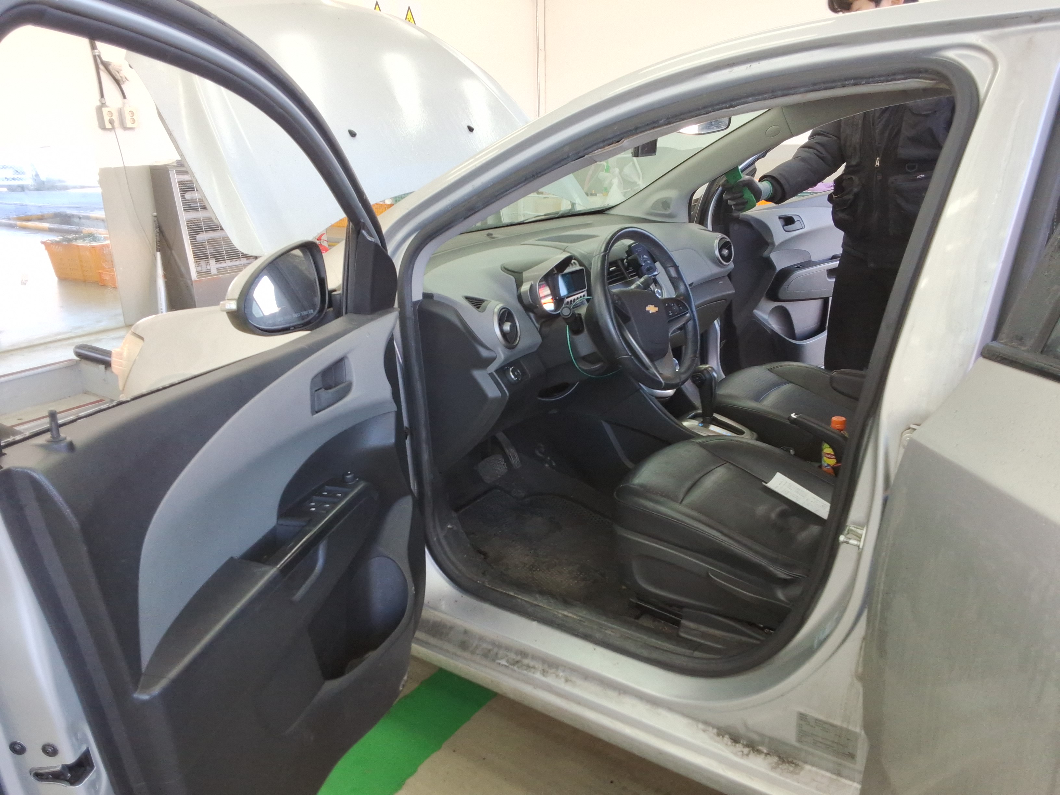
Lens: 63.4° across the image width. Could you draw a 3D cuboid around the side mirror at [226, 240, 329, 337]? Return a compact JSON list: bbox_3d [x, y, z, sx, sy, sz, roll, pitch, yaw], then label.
[{"bbox_3d":[-0.480,-0.206,1.610,0.195,0.165,0.100,-4,20,-10],"label":"side mirror"}]

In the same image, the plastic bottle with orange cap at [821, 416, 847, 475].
[{"bbox_3d":[0.758,0.148,2.143,0.066,0.210,0.066,7,21,20],"label":"plastic bottle with orange cap"}]

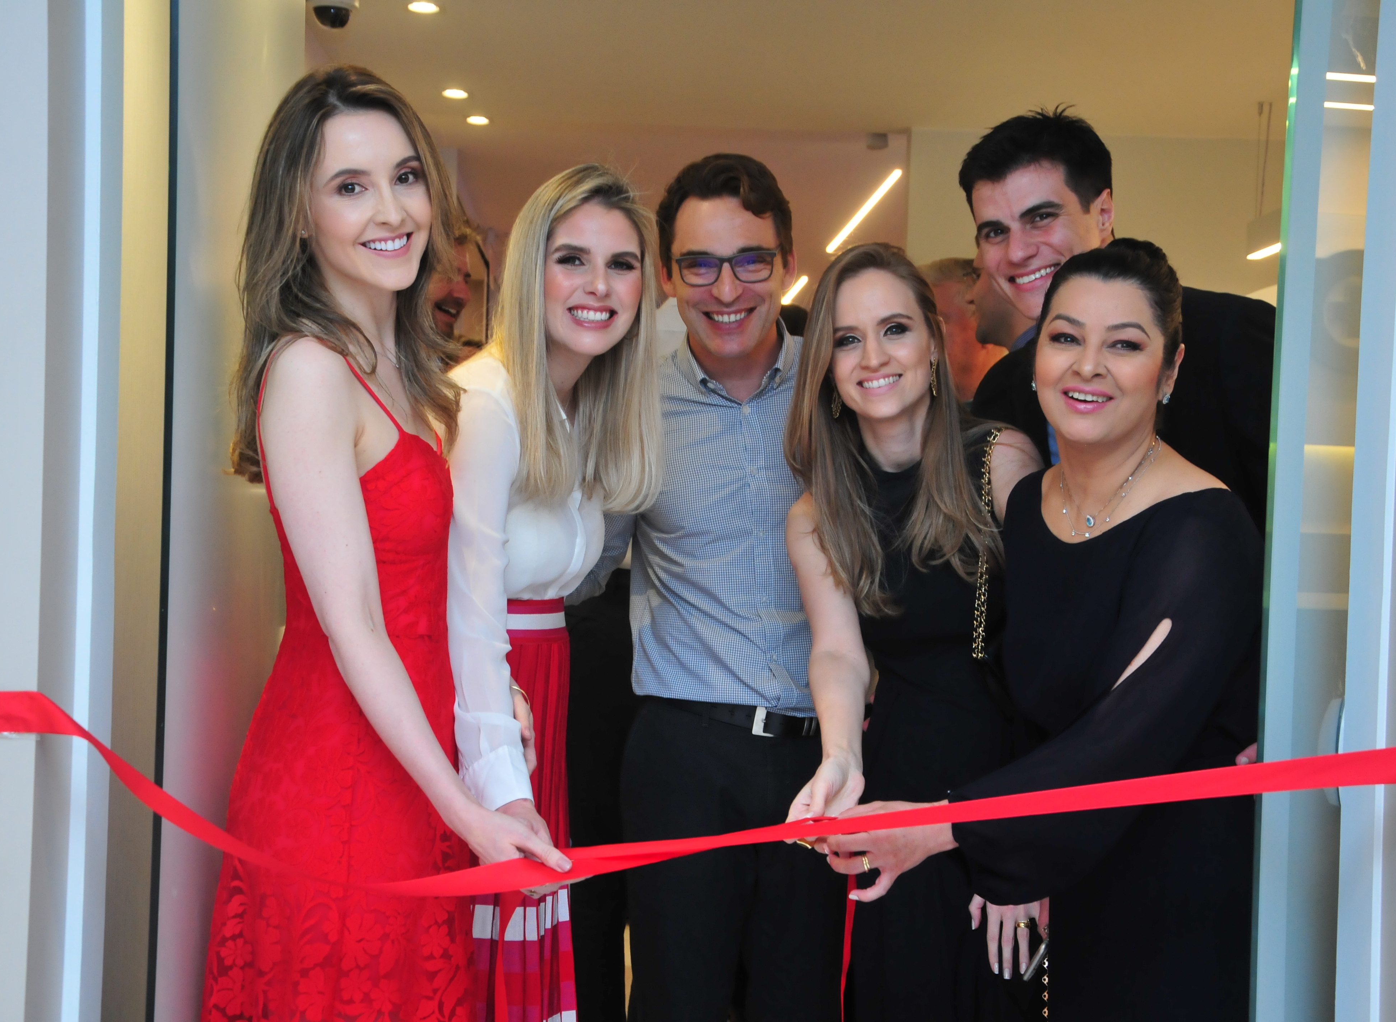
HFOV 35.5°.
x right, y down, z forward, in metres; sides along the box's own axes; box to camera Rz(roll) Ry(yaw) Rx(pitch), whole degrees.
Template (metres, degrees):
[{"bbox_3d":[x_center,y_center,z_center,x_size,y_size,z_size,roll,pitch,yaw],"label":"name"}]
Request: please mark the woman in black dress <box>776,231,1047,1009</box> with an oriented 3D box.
[{"bbox_3d":[0.275,0.460,2.870,0.430,1.610,0.430,2,2,18],"label":"woman in black dress"}]

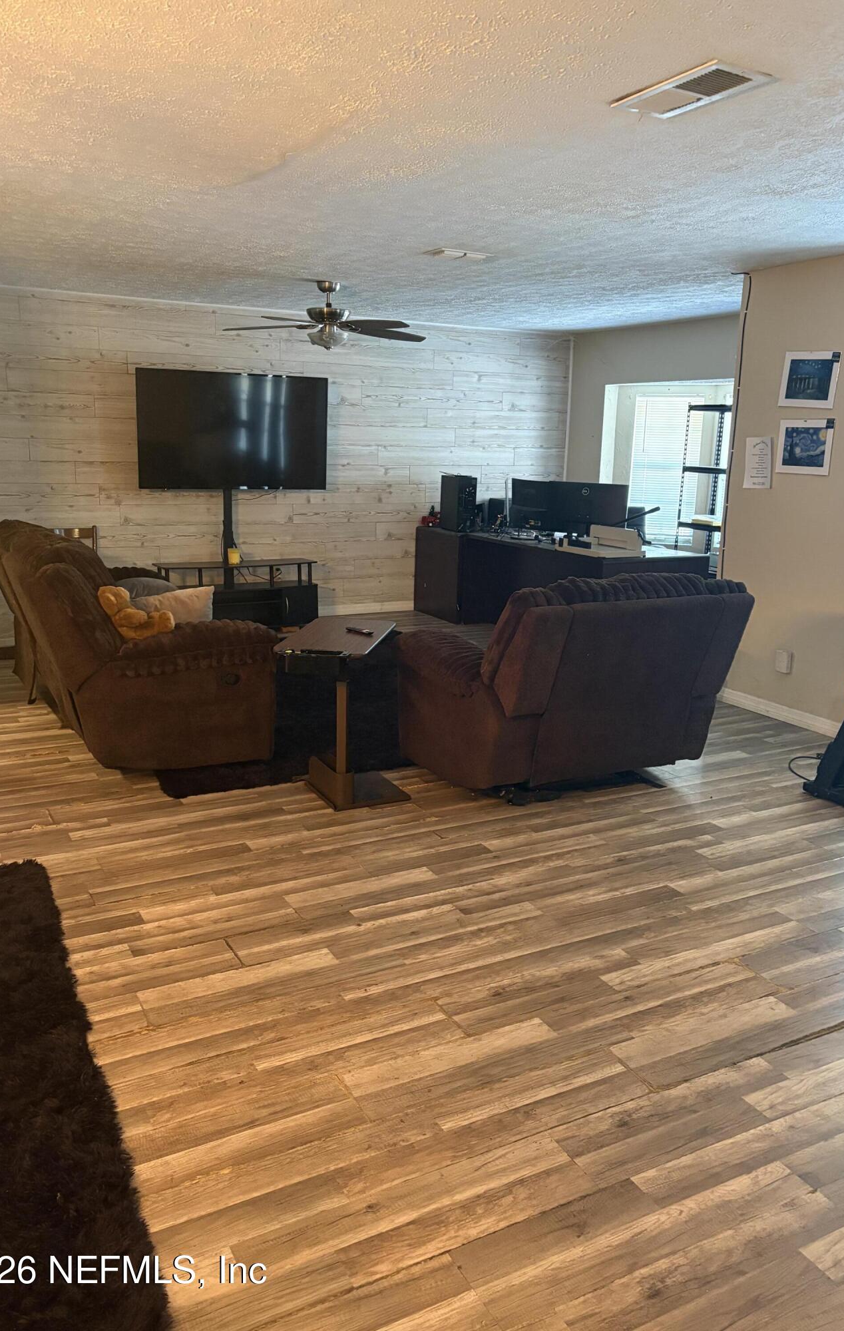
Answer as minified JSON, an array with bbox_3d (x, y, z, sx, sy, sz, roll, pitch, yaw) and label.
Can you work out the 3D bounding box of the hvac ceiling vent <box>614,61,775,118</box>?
[{"bbox_3d":[0.737,-1.569,2.750,0.228,0.020,0.433,-5,15,-27],"label":"hvac ceiling vent"}]

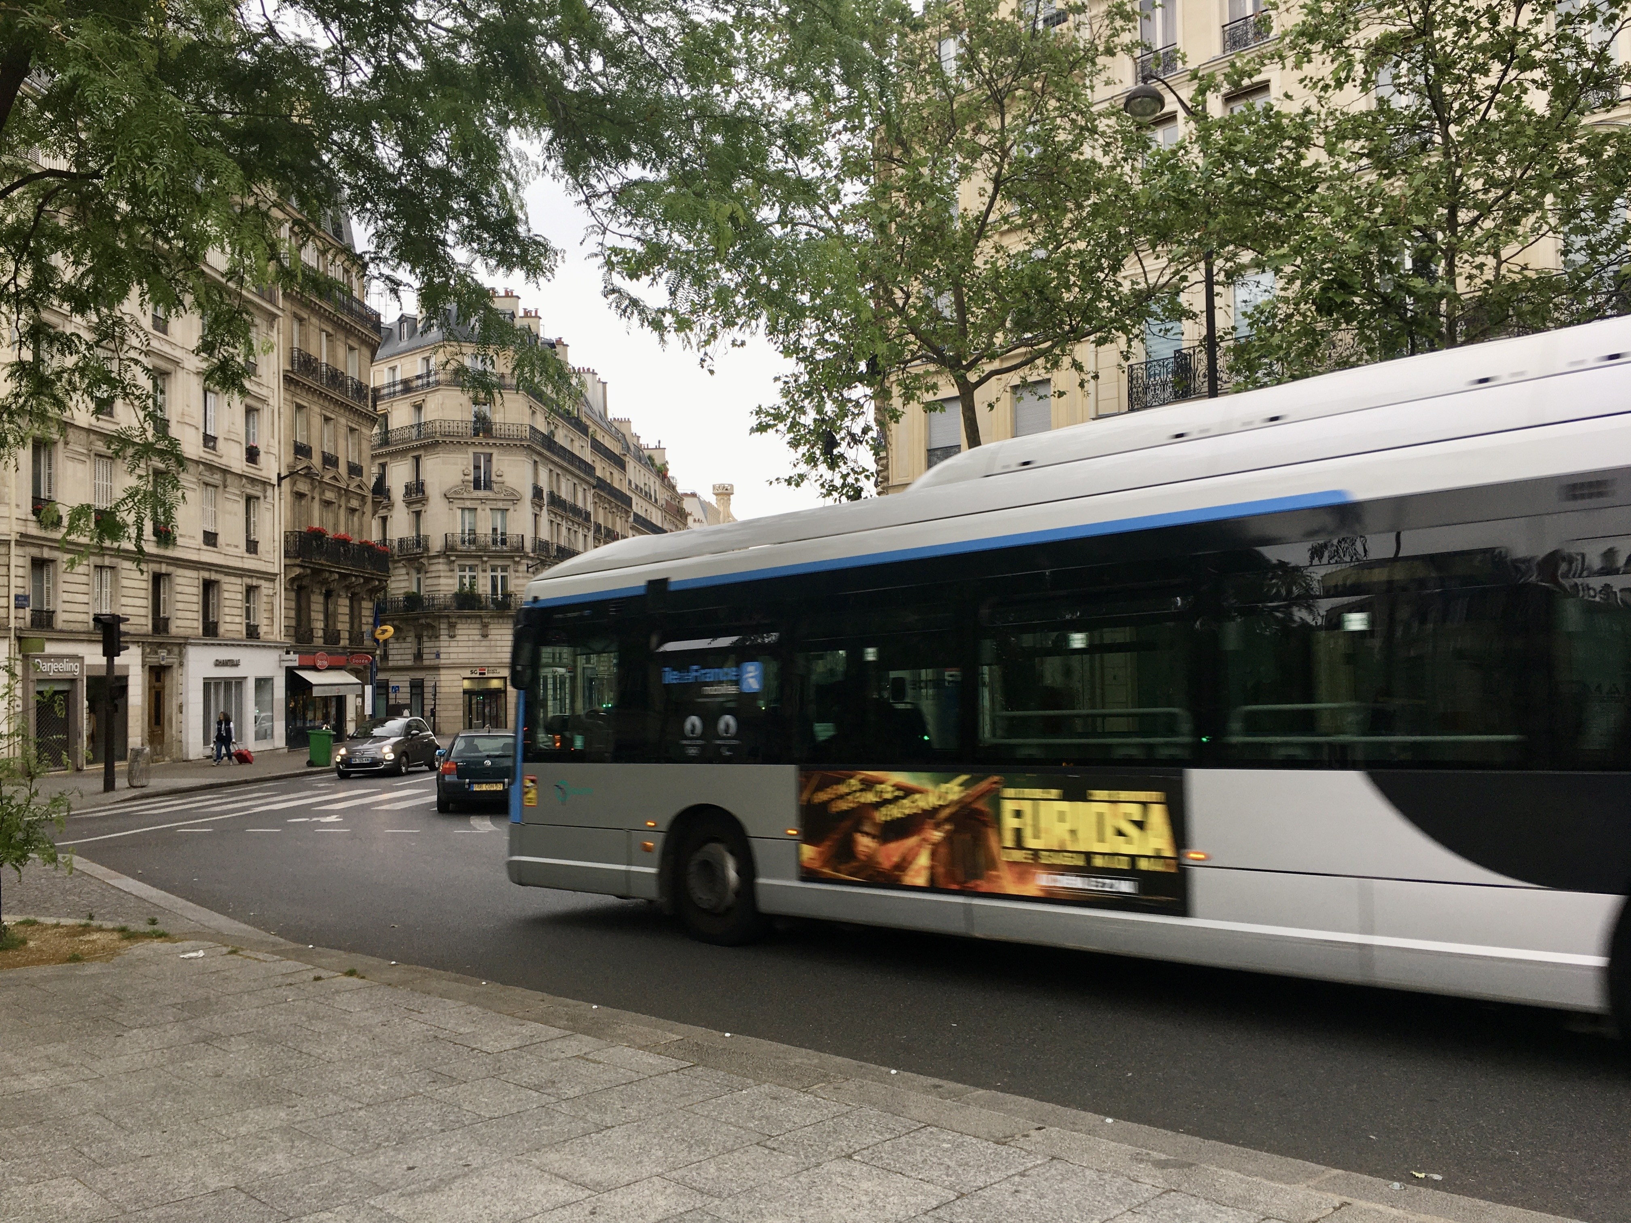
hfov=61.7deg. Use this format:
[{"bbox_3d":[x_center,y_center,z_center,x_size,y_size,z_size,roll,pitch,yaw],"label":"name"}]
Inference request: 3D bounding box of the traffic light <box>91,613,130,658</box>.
[{"bbox_3d":[-14.530,0.500,28.200,0.600,0.900,0.350,1,-3,-41],"label":"traffic light"}]

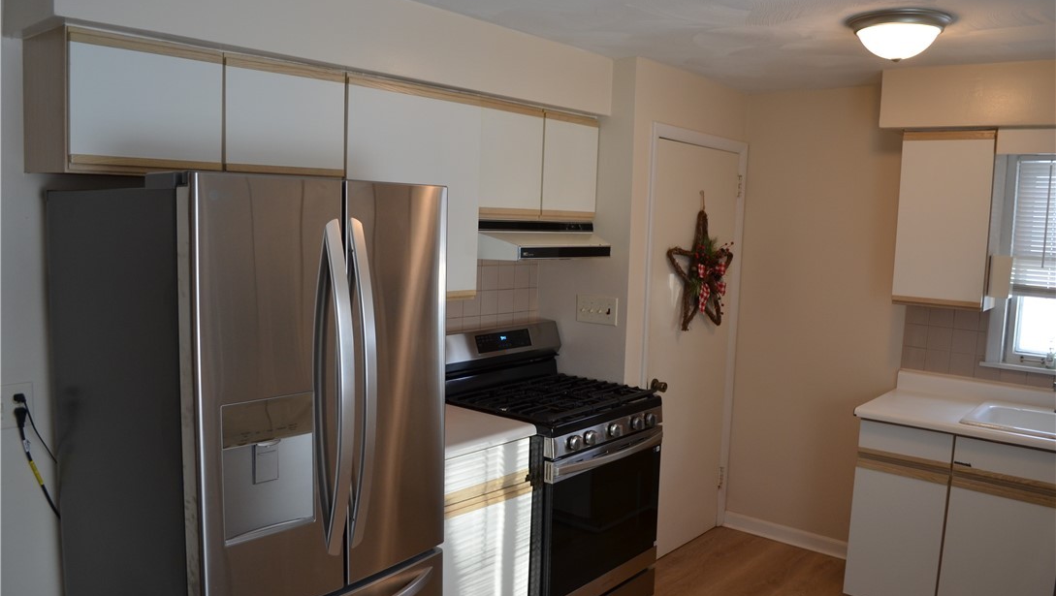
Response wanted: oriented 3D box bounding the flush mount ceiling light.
[{"bbox_3d":[1.187,-0.837,2.525,0.356,0.134,0.356,7,8,40],"label":"flush mount ceiling light"}]

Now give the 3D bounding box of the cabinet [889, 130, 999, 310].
[{"bbox_3d":[1.815,-0.331,3.381,0.371,0.740,0.313,7,8,40],"label":"cabinet"}]

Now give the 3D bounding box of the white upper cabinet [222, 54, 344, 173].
[{"bbox_3d":[-0.815,-0.529,2.395,0.334,0.318,0.410,7,8,40],"label":"white upper cabinet"}]

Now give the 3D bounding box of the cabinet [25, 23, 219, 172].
[{"bbox_3d":[-1.065,-0.491,2.087,0.334,0.347,0.410,7,8,40],"label":"cabinet"}]

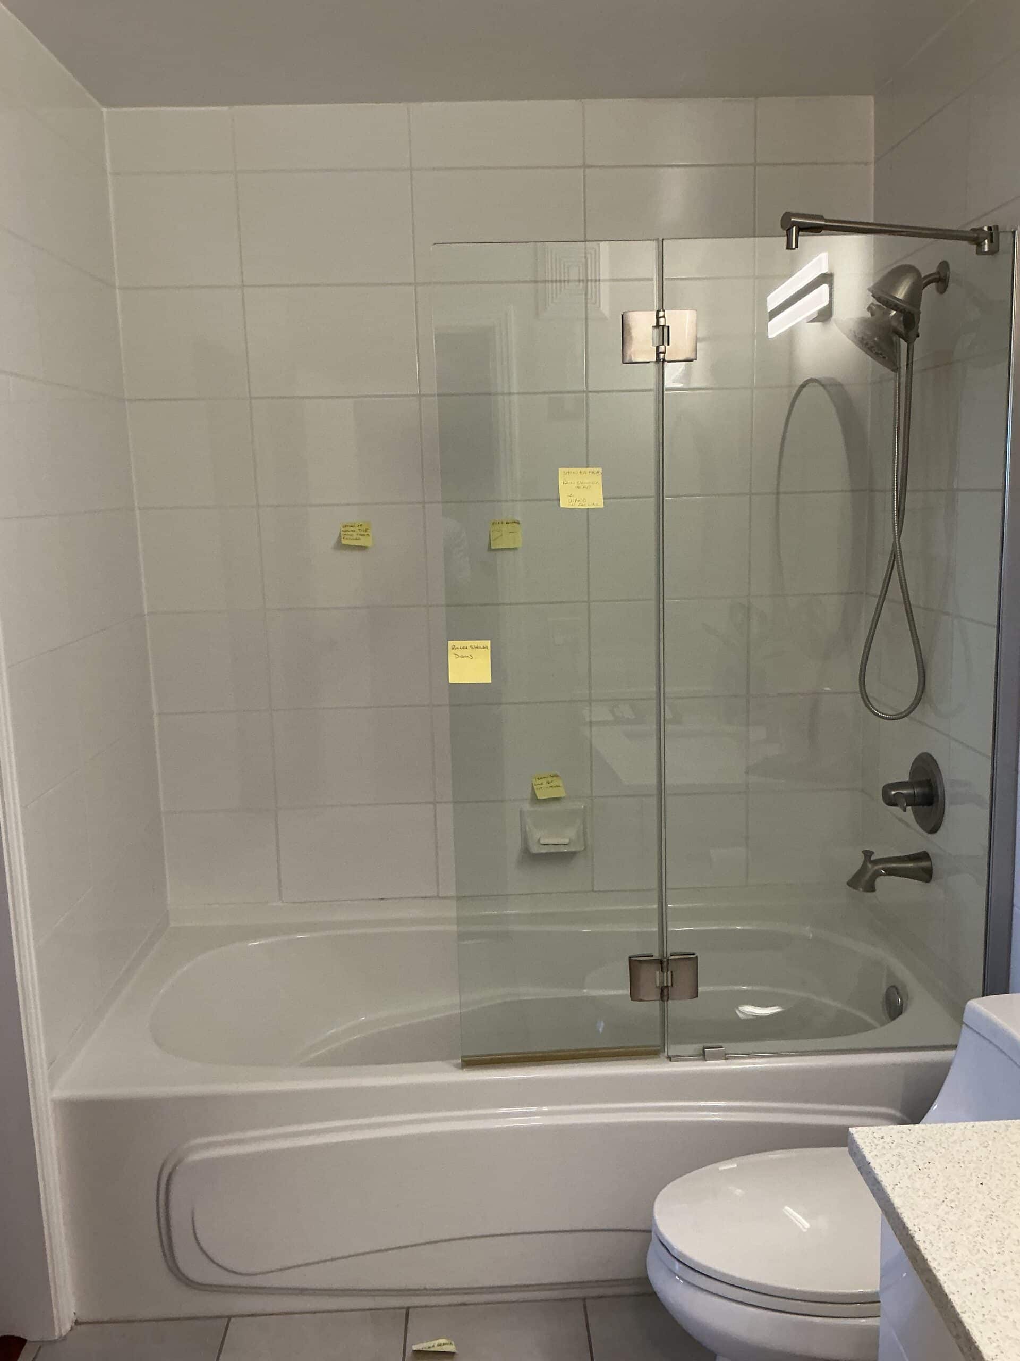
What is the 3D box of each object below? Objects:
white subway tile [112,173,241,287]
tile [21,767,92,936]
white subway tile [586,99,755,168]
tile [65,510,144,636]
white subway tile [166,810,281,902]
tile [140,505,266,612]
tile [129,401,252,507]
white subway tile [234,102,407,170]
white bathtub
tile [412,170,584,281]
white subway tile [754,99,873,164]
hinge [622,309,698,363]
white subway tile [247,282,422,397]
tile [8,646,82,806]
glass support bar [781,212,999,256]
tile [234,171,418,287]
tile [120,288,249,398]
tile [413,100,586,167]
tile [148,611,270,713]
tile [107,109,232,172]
[{"bbox_3d":[-0.776,-1.051,2.668,0.287,0.253,0.010,-2,10,-2],"label":"white subway tile"},{"bbox_3d":[-0.871,0.336,2.184,0.010,0.251,0.325,-2,10,-2],"label":"tile"},{"bbox_3d":[0.375,-1.284,2.679,0.402,0.141,0.010,-2,10,-2],"label":"white subway tile"},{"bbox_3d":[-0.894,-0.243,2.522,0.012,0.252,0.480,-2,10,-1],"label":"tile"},{"bbox_3d":[-0.737,0.455,2.926,0.289,0.251,0.010,-2,10,-2],"label":"white subway tile"},{"bbox_3d":[-0.756,-0.295,2.795,0.289,0.251,0.010,-2,10,-2],"label":"tile"},{"bbox_3d":[-0.763,-0.547,2.757,0.287,0.253,0.010,-2,10,-2],"label":"tile"},{"bbox_3d":[-0.433,-1.252,2.641,0.400,0.139,0.010,-2,10,-2],"label":"white subway tile"},{"bbox_3d":[0.037,0.898,2.599,1.796,0.507,0.824,-2,10,-2],"label":"white bathtub"},{"bbox_3d":[-0.024,-1.074,2.698,0.402,0.253,0.010,-2,10,-2],"label":"tile"},{"bbox_3d":[0.708,-1.276,2.649,0.274,0.143,0.012,-2,10,-2],"label":"white subway tile"},{"bbox_3d":[0.260,-0.596,1.976,0.128,0.086,0.032,-2,10,-2],"label":"hinge"},{"bbox_3d":[-0.417,-0.798,2.690,0.400,0.252,0.012,-2,10,-2],"label":"white subway tile"},{"bbox_3d":[-0.885,0.079,2.170,0.010,0.253,0.306,-2,10,-1],"label":"tile"},{"bbox_3d":[0.680,-0.788,2.023,0.452,0.062,0.032,-5,10,-19],"label":"glass support bar"},{"bbox_3d":[-0.423,-1.046,2.645,0.400,0.252,0.012,-2,10,-2],"label":"tile"},{"bbox_3d":[-0.769,-0.796,2.708,0.289,0.251,0.010,-2,10,-2],"label":"tile"},{"bbox_3d":[-0.029,-1.271,2.663,0.402,0.140,0.010,-2,10,-2],"label":"tile"},{"bbox_3d":[-0.742,-0.043,2.814,0.288,0.252,0.012,-2,10,-2],"label":"tile"},{"bbox_3d":[-0.772,-1.230,2.598,0.288,0.143,0.012,-2,10,-2],"label":"tile"}]

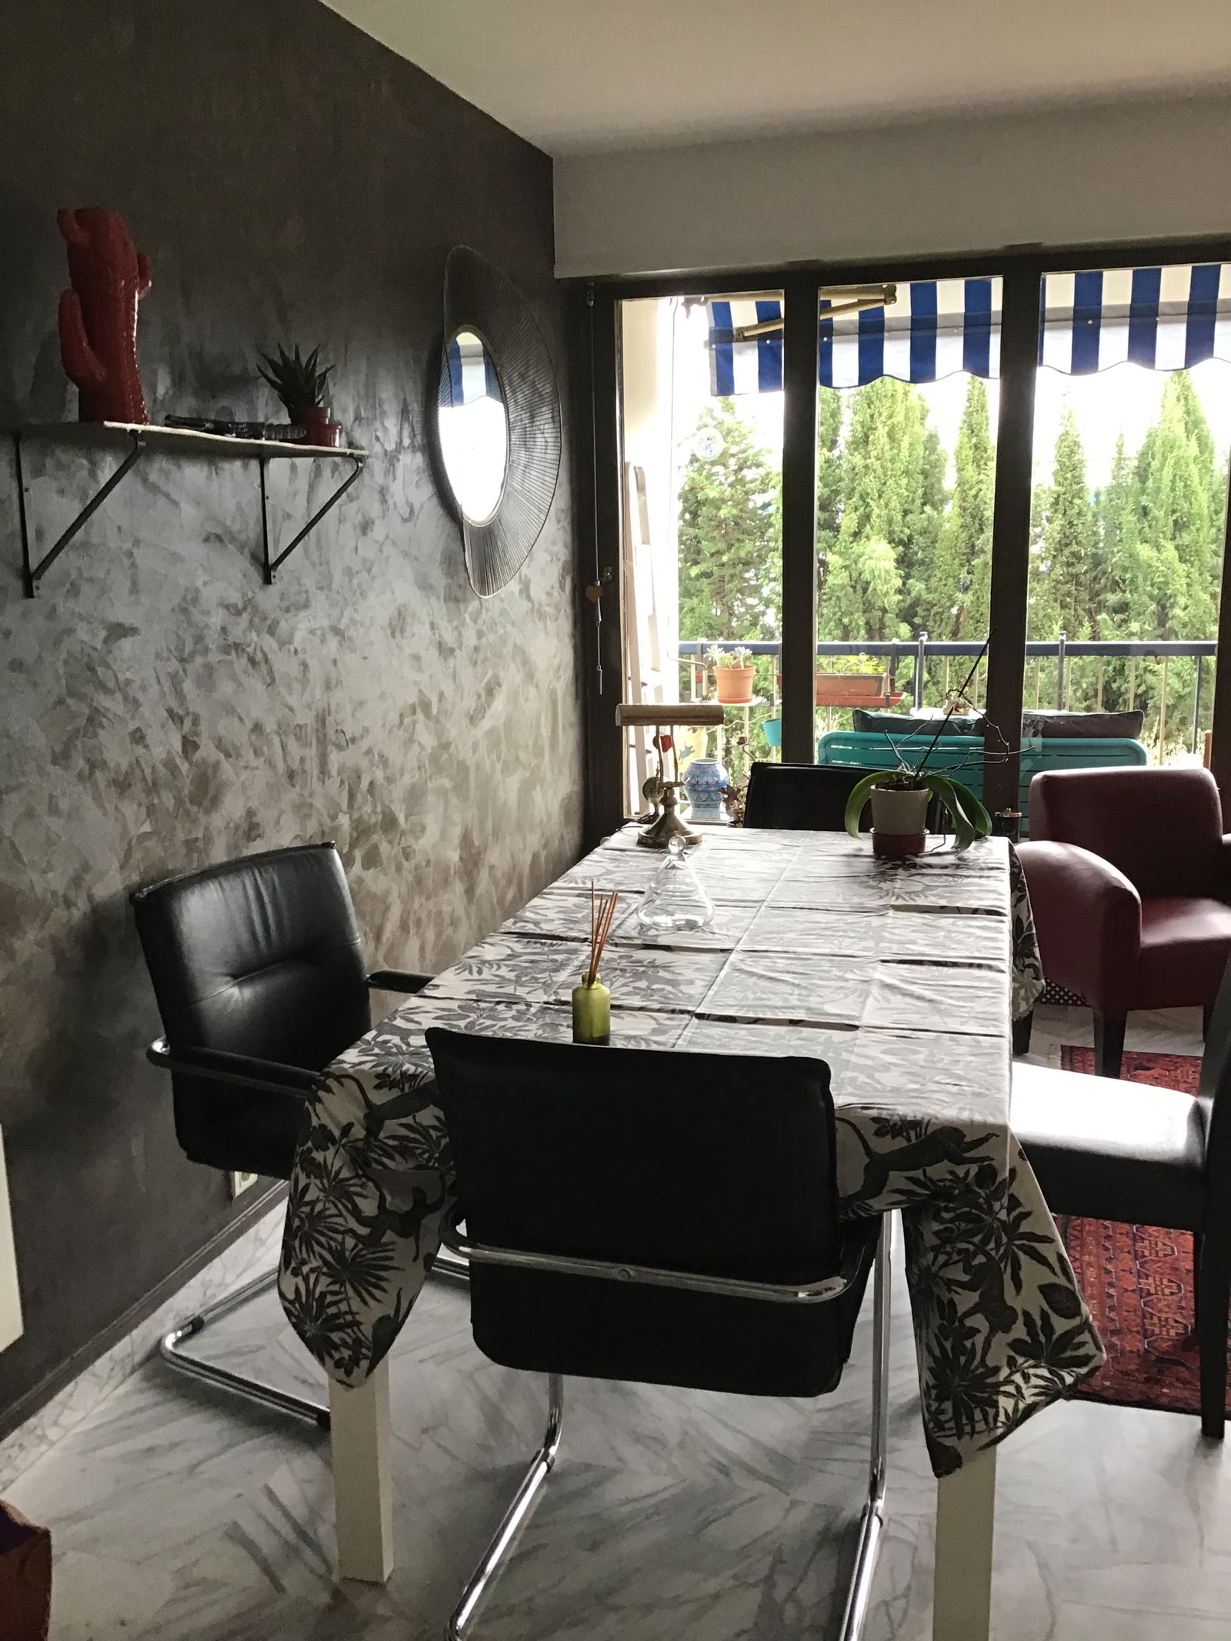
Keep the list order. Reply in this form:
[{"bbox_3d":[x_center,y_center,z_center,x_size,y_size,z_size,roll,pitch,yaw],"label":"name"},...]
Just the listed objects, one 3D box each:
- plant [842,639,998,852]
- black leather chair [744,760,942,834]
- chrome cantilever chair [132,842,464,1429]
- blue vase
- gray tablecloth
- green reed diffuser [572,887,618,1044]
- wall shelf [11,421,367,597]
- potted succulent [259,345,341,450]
[{"bbox_3d":[0.628,-0.156,3.071,0.320,0.461,0.270,2,12,15],"label":"plant"},{"bbox_3d":[0.461,0.336,3.417,0.545,0.865,0.575,5,13,26],"label":"black leather chair"},{"bbox_3d":[-0.458,0.517,2.589,0.575,0.865,0.545,6,13,32],"label":"chrome cantilever chair"},{"bbox_3d":[0.327,-0.111,5.276,0.171,0.250,0.171,-1,11,0],"label":"blue vase"},{"bbox_3d":[0.256,0.405,2.620,1.040,0.460,1.700,2,12,15],"label":"gray tablecloth"},{"bbox_3d":[-0.029,0.193,2.001,0.060,0.216,0.056,-1,11,0],"label":"green reed diffuser"},{"bbox_3d":[-0.692,-0.515,2.480,0.235,0.265,0.830,3,12,17],"label":"wall shelf"},{"bbox_3d":[-0.582,-0.784,2.695,0.145,0.190,0.145,3,12,17],"label":"potted succulent"}]

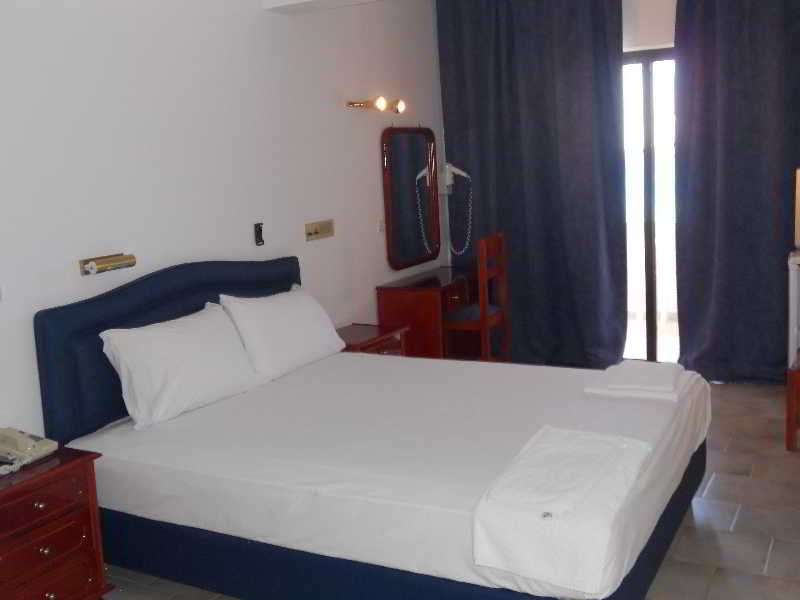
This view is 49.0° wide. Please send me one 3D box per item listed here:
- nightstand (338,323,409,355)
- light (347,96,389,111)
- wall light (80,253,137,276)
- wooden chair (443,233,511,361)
[{"bbox_3d":[-0.229,0.441,5.026,0.372,0.507,0.529,2,11,28],"label":"nightstand"},{"bbox_3d":[-0.185,-1.169,5.247,0.149,0.081,0.246,2,11,28],"label":"light"},{"bbox_3d":[-1.169,-0.145,3.547,0.085,0.064,0.231,2,11,28],"label":"wall light"},{"bbox_3d":[0.434,0.070,5.611,0.414,0.975,0.361,2,11,28],"label":"wooden chair"}]

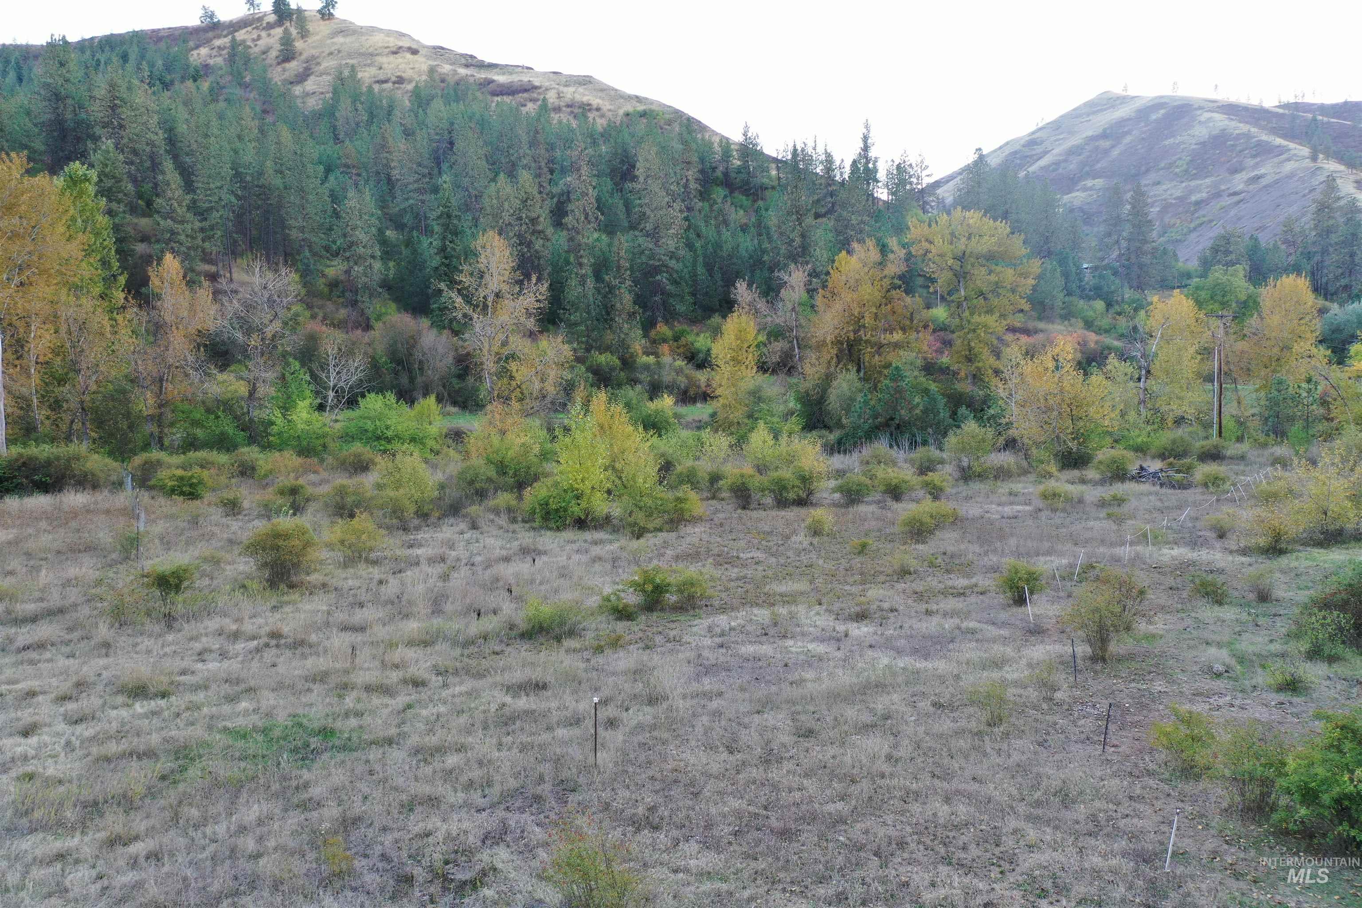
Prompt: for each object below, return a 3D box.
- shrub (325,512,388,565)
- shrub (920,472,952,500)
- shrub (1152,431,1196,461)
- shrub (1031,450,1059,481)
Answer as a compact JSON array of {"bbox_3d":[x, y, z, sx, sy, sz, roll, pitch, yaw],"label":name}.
[{"bbox_3d":[-12.144,3.175,39.500,2.295,1.964,2.180,0,5,0],"label":"shrub"},{"bbox_3d":[14.157,1.748,58.967,1.840,1.550,1.650,0,7,0],"label":"shrub"},{"bbox_3d":[35.935,-0.582,77.264,3.180,2.030,2.860,0,7,0],"label":"shrub"},{"bbox_3d":[21.767,0.639,63.454,1.657,1.797,1.574,2,6,19],"label":"shrub"}]

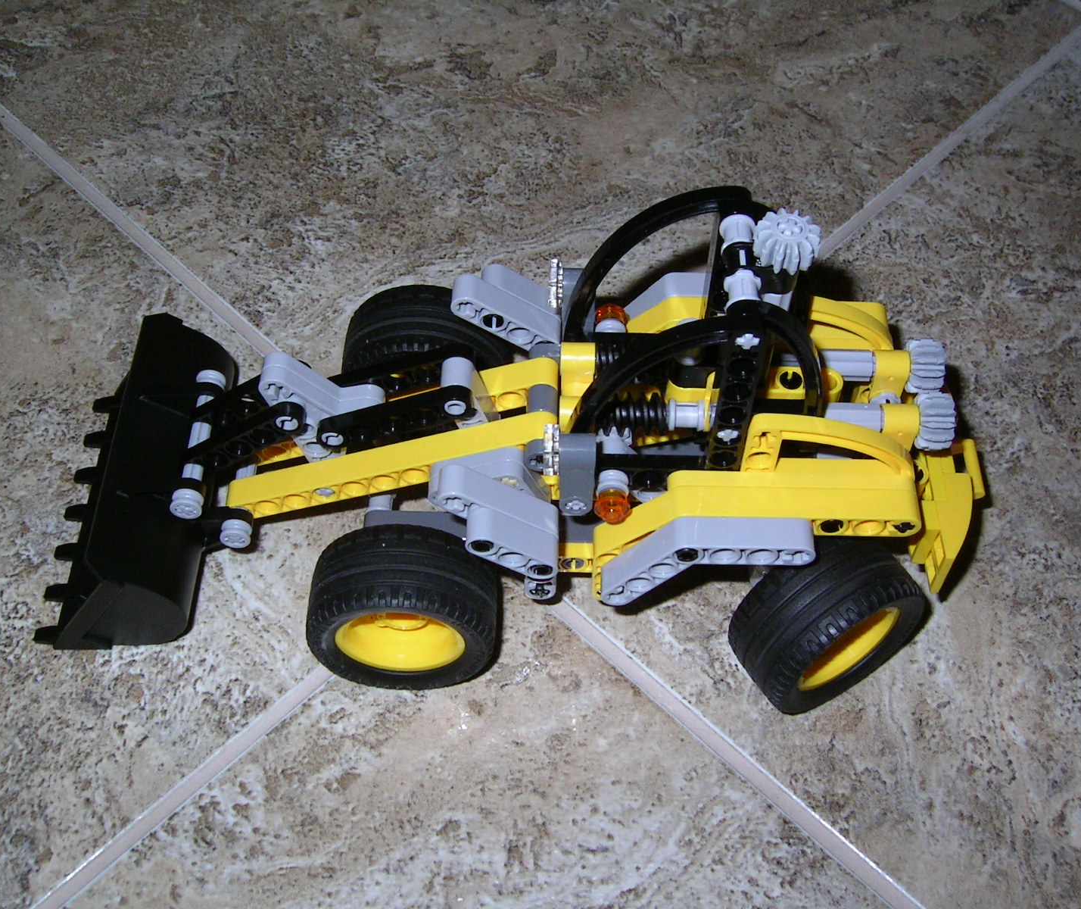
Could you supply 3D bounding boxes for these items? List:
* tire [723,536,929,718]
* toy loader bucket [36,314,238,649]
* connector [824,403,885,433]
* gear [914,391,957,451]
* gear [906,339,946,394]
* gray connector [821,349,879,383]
[{"bbox_3d":[0.066,0.039,0.292,0.043,0.043,0.022,-26,58,-18],"label":"tire"},{"bbox_3d":[-0.100,0.005,0.316,0.048,0.038,0.080,1,54,0],"label":"toy loader bucket"},{"bbox_3d":[0.069,-0.008,0.283,0.015,0.007,0.007,1,54,0],"label":"connector"},{"bbox_3d":[0.089,-0.008,0.281,0.008,0.014,0.014,1,54,0],"label":"gear"},{"bbox_3d":[0.089,-0.021,0.292,0.008,0.013,0.013,1,54,0],"label":"gear"},{"bbox_3d":[0.069,-0.021,0.292,0.015,0.007,0.007,1,54,0],"label":"gray connector"}]

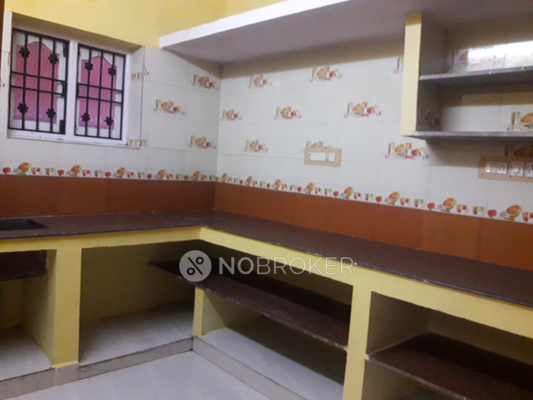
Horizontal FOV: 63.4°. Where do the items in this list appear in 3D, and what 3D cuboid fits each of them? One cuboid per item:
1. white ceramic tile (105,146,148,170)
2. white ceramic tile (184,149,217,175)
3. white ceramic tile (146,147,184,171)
[{"bbox_3d":[-1.027,-0.319,3.181,0.322,0.158,0.010,-1,7,-43],"label":"white ceramic tile"},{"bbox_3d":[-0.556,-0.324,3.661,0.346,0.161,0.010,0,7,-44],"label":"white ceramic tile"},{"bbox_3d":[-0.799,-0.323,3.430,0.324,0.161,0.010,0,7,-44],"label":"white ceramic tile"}]

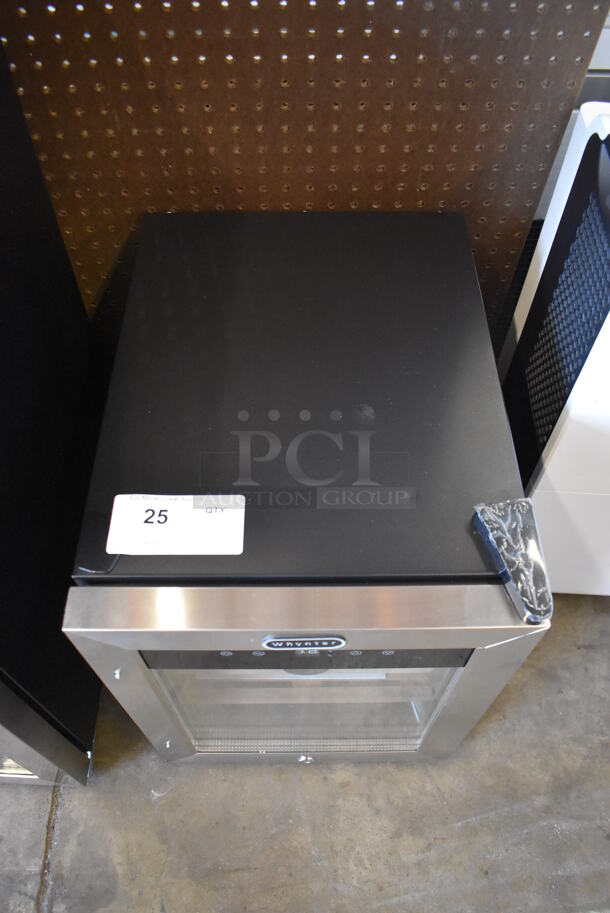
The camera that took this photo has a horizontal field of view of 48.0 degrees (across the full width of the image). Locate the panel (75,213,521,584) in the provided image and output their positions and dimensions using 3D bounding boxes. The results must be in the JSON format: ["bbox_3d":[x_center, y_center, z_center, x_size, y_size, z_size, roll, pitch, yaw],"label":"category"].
[{"bbox_3d":[0.000,-0.084,0.632,0.345,0.020,0.433,0,55,0],"label":"panel"}]

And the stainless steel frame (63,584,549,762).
[{"bbox_3d":[0.002,0.232,0.659,0.339,0.436,0.034,0,55,0],"label":"stainless steel frame"}]

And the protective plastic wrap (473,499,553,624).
[{"bbox_3d":[0.147,0.075,0.488,0.043,0.019,0.096,0,55,0],"label":"protective plastic wrap"}]

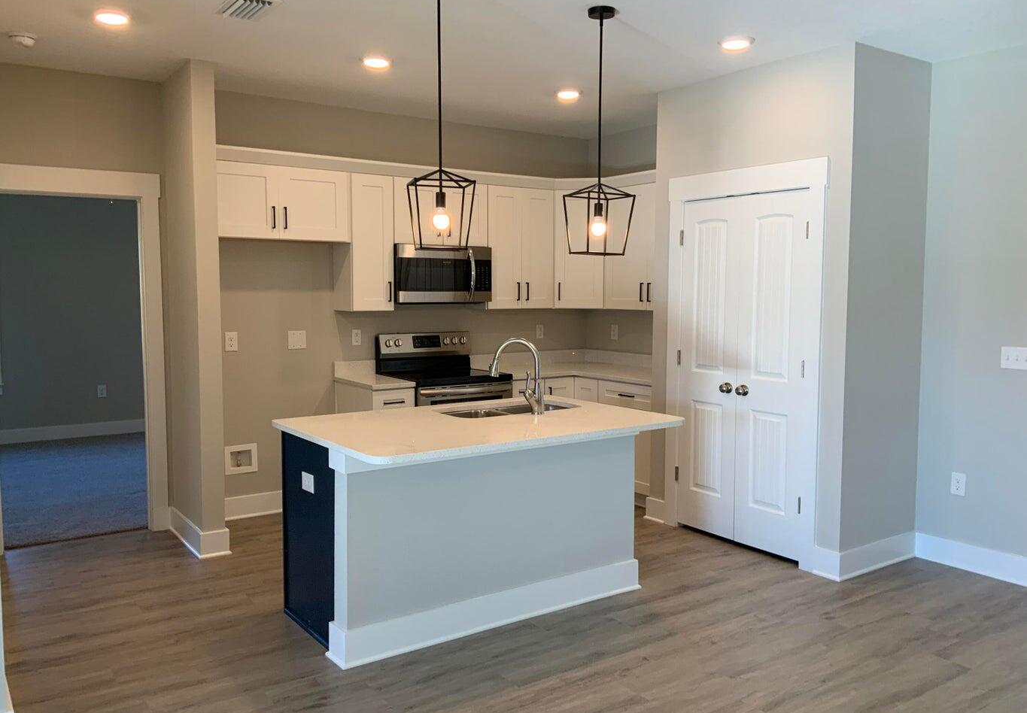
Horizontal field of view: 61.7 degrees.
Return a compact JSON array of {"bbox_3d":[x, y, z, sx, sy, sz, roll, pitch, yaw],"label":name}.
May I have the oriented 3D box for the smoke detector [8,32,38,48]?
[{"bbox_3d":[-2.417,-1.555,4.237,0.138,0.050,0.138,-3,6,-35],"label":"smoke detector"}]

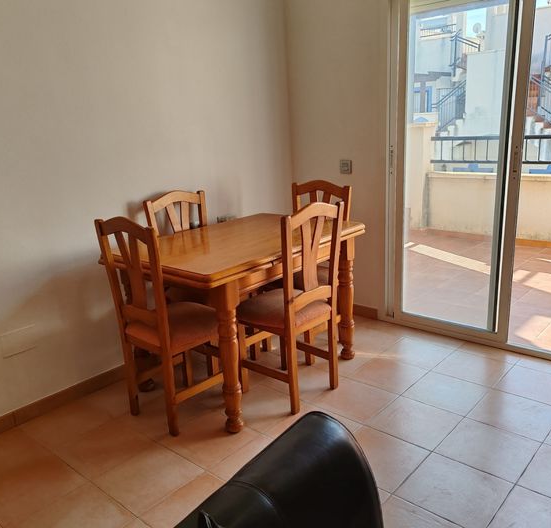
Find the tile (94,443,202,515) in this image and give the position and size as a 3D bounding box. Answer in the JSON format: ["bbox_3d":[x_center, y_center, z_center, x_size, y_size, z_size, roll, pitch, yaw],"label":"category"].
[{"bbox_3d":[-0.521,0.866,2.241,0.330,0.010,0.330,11,21,40],"label":"tile"}]

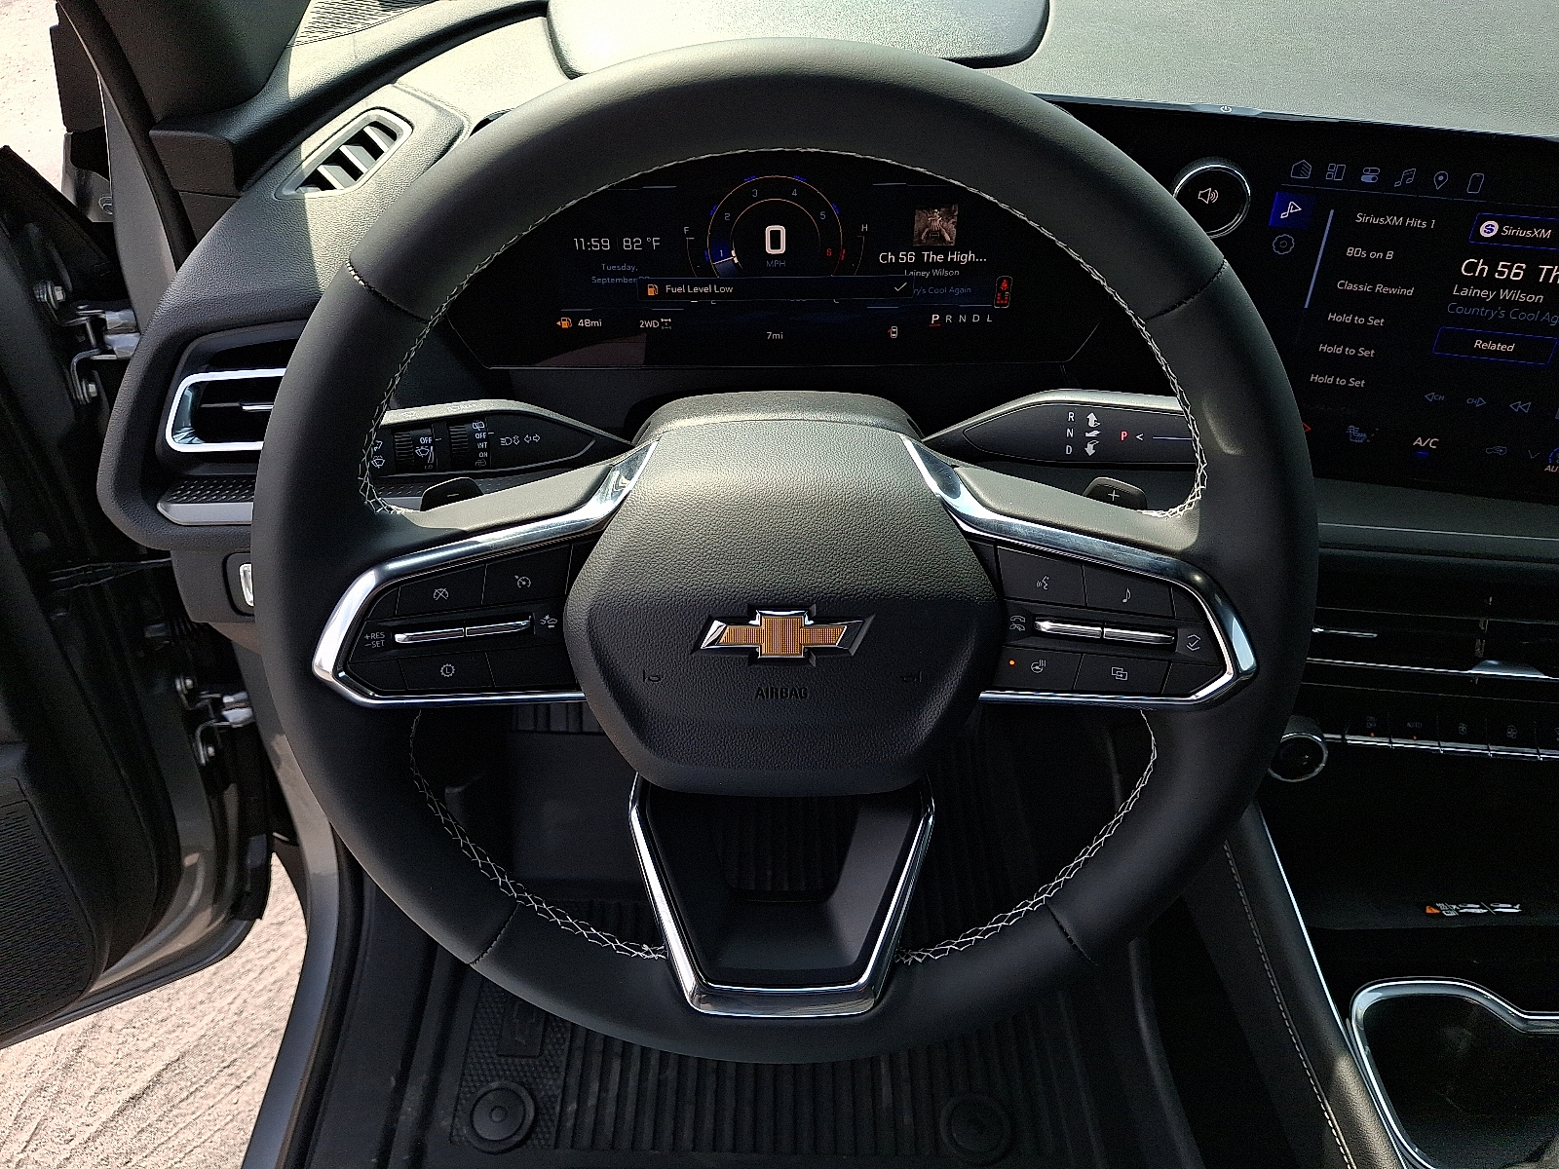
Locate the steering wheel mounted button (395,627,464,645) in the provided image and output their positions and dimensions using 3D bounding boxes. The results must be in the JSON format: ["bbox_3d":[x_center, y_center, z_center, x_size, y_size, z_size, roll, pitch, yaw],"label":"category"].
[{"bbox_3d":[-0.126,0.018,0.409,0.025,0.004,0.007,-6,18,-4],"label":"steering wheel mounted button"}]

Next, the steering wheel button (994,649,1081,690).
[{"bbox_3d":[0.097,0.031,0.423,0.032,0.018,0.007,3,17,9],"label":"steering wheel button"}]

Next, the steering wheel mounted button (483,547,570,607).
[{"bbox_3d":[-0.092,-0.003,0.409,0.034,0.017,0.007,-7,18,-4],"label":"steering wheel mounted button"}]

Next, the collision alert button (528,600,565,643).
[{"bbox_3d":[-0.084,0.014,0.414,0.015,0.013,0.007,-6,18,-4],"label":"collision alert button"}]

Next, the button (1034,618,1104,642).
[{"bbox_3d":[0.105,0.016,0.411,0.024,0.004,0.007,7,18,4],"label":"button"}]

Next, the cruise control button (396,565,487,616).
[{"bbox_3d":[-0.122,0.001,0.410,0.032,0.017,0.007,-3,17,-8],"label":"cruise control button"}]

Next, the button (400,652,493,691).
[{"bbox_3d":[-0.122,0.032,0.415,0.031,0.014,0.007,-5,18,-5],"label":"button"}]

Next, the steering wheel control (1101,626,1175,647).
[{"bbox_3d":[0.131,0.018,0.412,0.026,0.006,0.009,6,17,8],"label":"steering wheel control"}]

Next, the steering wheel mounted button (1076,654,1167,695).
[{"bbox_3d":[0.126,0.033,0.415,0.032,0.014,0.007,5,18,5],"label":"steering wheel mounted button"}]

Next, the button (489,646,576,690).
[{"bbox_3d":[-0.092,0.031,0.423,0.033,0.017,0.007,-3,17,-9],"label":"button"}]

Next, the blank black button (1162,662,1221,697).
[{"bbox_3d":[0.152,0.034,0.415,0.020,0.012,0.007,3,17,9],"label":"blank black button"}]

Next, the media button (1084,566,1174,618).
[{"bbox_3d":[0.127,0.001,0.409,0.033,0.019,0.007,3,17,8],"label":"media button"}]

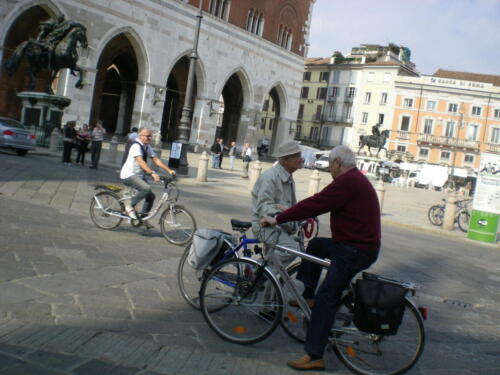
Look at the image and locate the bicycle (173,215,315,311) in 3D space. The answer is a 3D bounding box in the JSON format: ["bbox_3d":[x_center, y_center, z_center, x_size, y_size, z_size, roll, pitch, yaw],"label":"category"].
[{"bbox_3d":[0.074,0.728,4.889,1.730,1.060,0.600,10,4,28],"label":"bicycle"}]

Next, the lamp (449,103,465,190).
[{"bbox_3d":[24.489,-4.855,65.000,0.800,10.400,0.900,8,4,-1],"label":"lamp"}]

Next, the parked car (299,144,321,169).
[{"bbox_3d":[5.561,-2.976,55.000,1.900,2.050,4.700,9,4,17],"label":"parked car"}]

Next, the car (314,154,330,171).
[{"bbox_3d":[7.428,-2.391,54.000,1.780,1.520,4.200,9,4,21],"label":"car"}]

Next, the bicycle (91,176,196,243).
[{"bbox_3d":[-1.602,0.265,8.330,1.820,1.030,0.600,9,4,19],"label":"bicycle"}]

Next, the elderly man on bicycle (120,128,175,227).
[{"bbox_3d":[-1.531,-0.134,8.200,0.800,1.500,0.570,9,4,21],"label":"elderly man on bicycle"}]

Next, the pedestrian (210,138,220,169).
[{"bbox_3d":[-2.032,-2.026,32.800,0.380,1.750,0.500,5,5,-37],"label":"pedestrian"}]

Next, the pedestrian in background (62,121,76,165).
[{"bbox_3d":[-6.859,-1.662,20.800,0.420,1.680,0.500,6,4,-24],"label":"pedestrian in background"}]

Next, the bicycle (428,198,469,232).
[{"bbox_3d":[6.198,0.782,16.900,0.570,0.980,1.660,5,5,-35],"label":"bicycle"}]

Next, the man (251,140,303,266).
[{"bbox_3d":[0.243,0.384,4.850,0.530,1.650,0.540,10,4,28],"label":"man"}]

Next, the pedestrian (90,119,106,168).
[{"bbox_3d":[-5.430,-1.525,19.700,0.420,1.730,0.520,5,5,-37],"label":"pedestrian"}]

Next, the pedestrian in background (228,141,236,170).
[{"bbox_3d":[-1.099,-2.070,35.500,0.360,1.720,0.500,5,5,-37],"label":"pedestrian in background"}]

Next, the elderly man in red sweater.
[{"bbox_3d":[0.499,0.505,4.138,0.900,1.650,0.560,9,4,22],"label":"elderly man in red sweater"}]

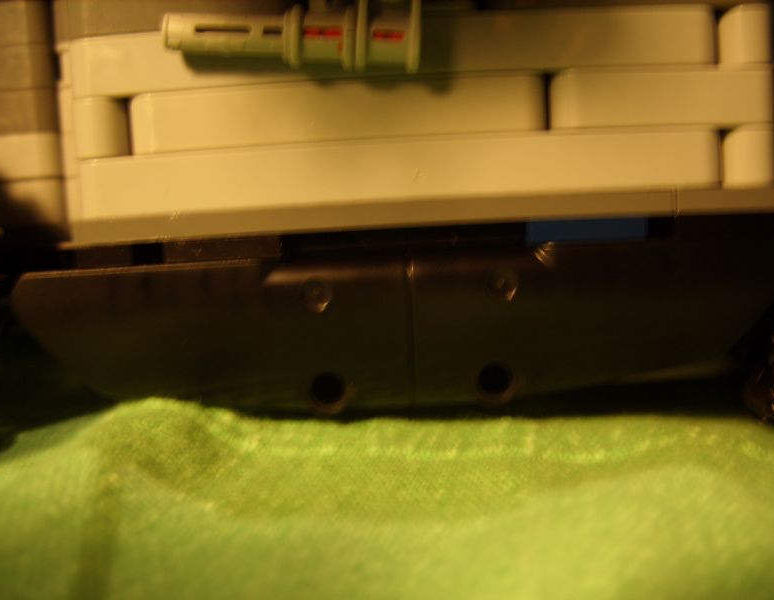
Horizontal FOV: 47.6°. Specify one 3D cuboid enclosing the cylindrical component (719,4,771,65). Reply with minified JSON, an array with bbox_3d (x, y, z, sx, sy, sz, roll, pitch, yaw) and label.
[{"bbox_3d":[0.050,-0.036,0.122,0.007,0.008,0.008,-3,3,-1],"label":"cylindrical component"}]

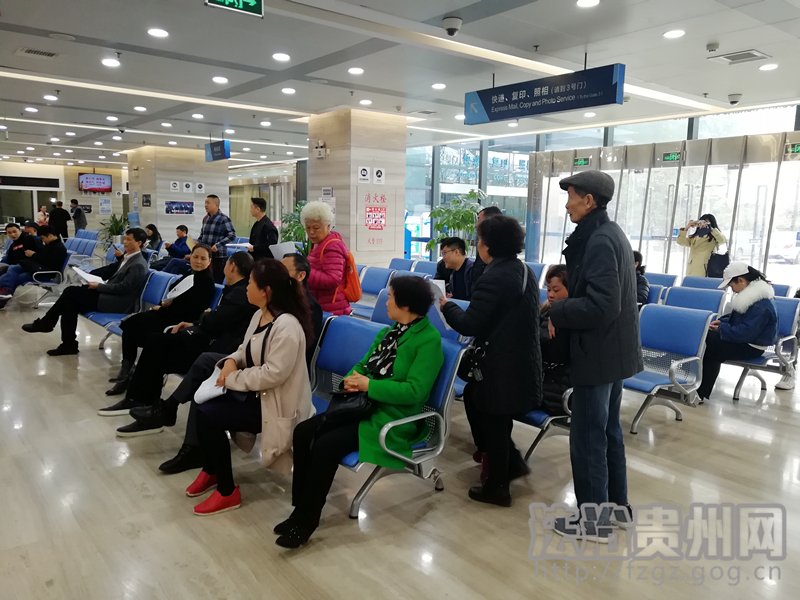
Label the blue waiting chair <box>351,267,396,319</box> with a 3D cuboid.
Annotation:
[{"bbox_3d":[-0.471,0.082,7.064,0.710,0.840,0.540,-5,10,-39],"label":"blue waiting chair"}]

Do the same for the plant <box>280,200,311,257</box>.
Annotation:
[{"bbox_3d":[-1.774,-0.881,10.800,0.750,1.690,0.750,-5,10,-39],"label":"plant"}]

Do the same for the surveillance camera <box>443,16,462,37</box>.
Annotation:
[{"bbox_3d":[0.441,-2.283,5.267,0.170,0.145,0.170,1,8,0],"label":"surveillance camera"}]

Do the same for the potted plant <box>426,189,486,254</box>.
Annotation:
[{"bbox_3d":[1.023,-1.032,11.300,1.050,1.940,1.050,1,8,0],"label":"potted plant"}]

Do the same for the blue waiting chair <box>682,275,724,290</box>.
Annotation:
[{"bbox_3d":[3.042,0.208,6.554,0.710,0.840,0.540,-5,10,-39],"label":"blue waiting chair"}]

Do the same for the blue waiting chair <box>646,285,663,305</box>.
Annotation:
[{"bbox_3d":[2.148,0.266,6.175,0.780,0.820,0.590,-5,10,-38],"label":"blue waiting chair"}]

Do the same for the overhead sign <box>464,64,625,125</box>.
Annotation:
[{"bbox_3d":[1.487,-2.205,6.835,0.120,0.370,2.070,-5,10,-38],"label":"overhead sign"}]

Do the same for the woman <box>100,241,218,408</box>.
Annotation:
[{"bbox_3d":[-2.073,0.133,5.276,0.920,1.175,0.500,-5,10,-39],"label":"woman"}]

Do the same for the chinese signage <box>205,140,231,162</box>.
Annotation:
[{"bbox_3d":[-3.912,-3.184,13.405,0.120,0.370,1.080,-5,10,-38],"label":"chinese signage"}]

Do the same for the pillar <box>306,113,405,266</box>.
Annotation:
[{"bbox_3d":[-0.754,-1.586,10.858,1.150,3.100,1.300,-5,10,-38],"label":"pillar"}]

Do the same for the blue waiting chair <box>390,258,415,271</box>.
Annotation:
[{"bbox_3d":[-0.258,-0.174,9.031,0.770,0.820,0.590,-5,10,-38],"label":"blue waiting chair"}]

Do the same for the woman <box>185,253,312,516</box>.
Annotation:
[{"bbox_3d":[-0.792,0.402,3.372,0.830,1.210,0.540,-5,10,-38],"label":"woman"}]

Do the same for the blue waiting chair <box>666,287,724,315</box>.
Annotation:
[{"bbox_3d":[2.362,0.354,5.413,0.710,0.840,0.540,-5,10,-39],"label":"blue waiting chair"}]

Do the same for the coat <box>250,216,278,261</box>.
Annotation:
[{"bbox_3d":[-1.991,-0.888,9.100,0.420,0.680,0.500,0,8,-6],"label":"coat"}]

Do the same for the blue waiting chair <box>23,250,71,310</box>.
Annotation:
[{"bbox_3d":[-5.162,-0.277,9.133,0.710,0.840,0.550,-5,10,-39],"label":"blue waiting chair"}]

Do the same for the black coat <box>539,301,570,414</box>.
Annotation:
[{"bbox_3d":[0.853,0.308,3.651,0.580,0.620,0.500,-5,10,-38],"label":"black coat"}]

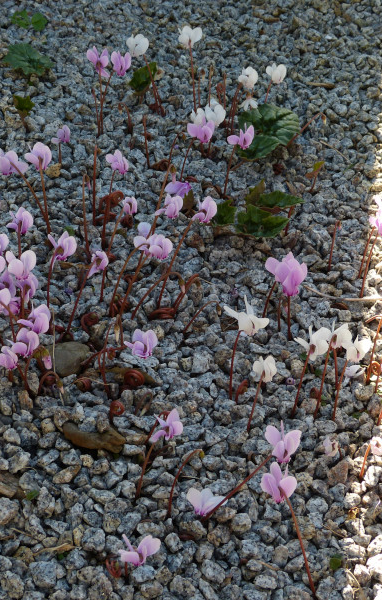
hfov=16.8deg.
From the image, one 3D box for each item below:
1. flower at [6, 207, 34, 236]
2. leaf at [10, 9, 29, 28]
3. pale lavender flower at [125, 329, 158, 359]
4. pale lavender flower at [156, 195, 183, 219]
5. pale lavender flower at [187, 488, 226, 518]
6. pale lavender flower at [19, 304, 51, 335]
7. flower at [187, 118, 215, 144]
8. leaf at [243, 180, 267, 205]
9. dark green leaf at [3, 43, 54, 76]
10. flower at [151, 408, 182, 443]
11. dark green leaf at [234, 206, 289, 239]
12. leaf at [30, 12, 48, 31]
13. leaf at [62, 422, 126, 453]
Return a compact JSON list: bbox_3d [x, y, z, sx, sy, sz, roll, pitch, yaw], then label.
[{"bbox_3d":[-0.158,-0.073,1.198,0.024,0.027,0.024,-5,37,-7],"label":"flower"},{"bbox_3d":[-0.209,-0.342,1.580,0.025,0.014,0.023,0,36,0],"label":"leaf"},{"bbox_3d":[-0.036,0.032,0.943,0.022,0.020,0.018,0,38,0],"label":"pale lavender flower"},{"bbox_3d":[-0.020,-0.089,1.230,0.025,0.020,0.023,18,39,24],"label":"pale lavender flower"},{"bbox_3d":[0.012,0.155,0.989,0.029,0.022,0.026,1,37,1],"label":"pale lavender flower"},{"bbox_3d":[-0.126,0.016,1.048,0.026,0.025,0.021,-20,42,-23],"label":"pale lavender flower"},{"bbox_3d":[0.011,-0.185,1.420,0.029,0.024,0.025,-18,39,-24],"label":"flower"},{"bbox_3d":[0.069,-0.115,1.385,0.021,0.022,0.016,0,35,0],"label":"leaf"},{"bbox_3d":[-0.202,-0.298,1.606,0.062,0.020,0.055,0,37,0],"label":"dark green leaf"},{"bbox_3d":[-0.017,0.093,0.955,0.025,0.026,0.021,-13,40,-16],"label":"flower"},{"bbox_3d":[0.065,-0.073,1.200,0.048,0.018,0.034,0,36,0],"label":"dark green leaf"},{"bbox_3d":[-0.186,-0.340,1.580,0.022,0.014,0.023,0,36,0],"label":"leaf"},{"bbox_3d":[-0.069,0.098,0.918,0.051,0.012,0.019,17,41,20],"label":"leaf"}]

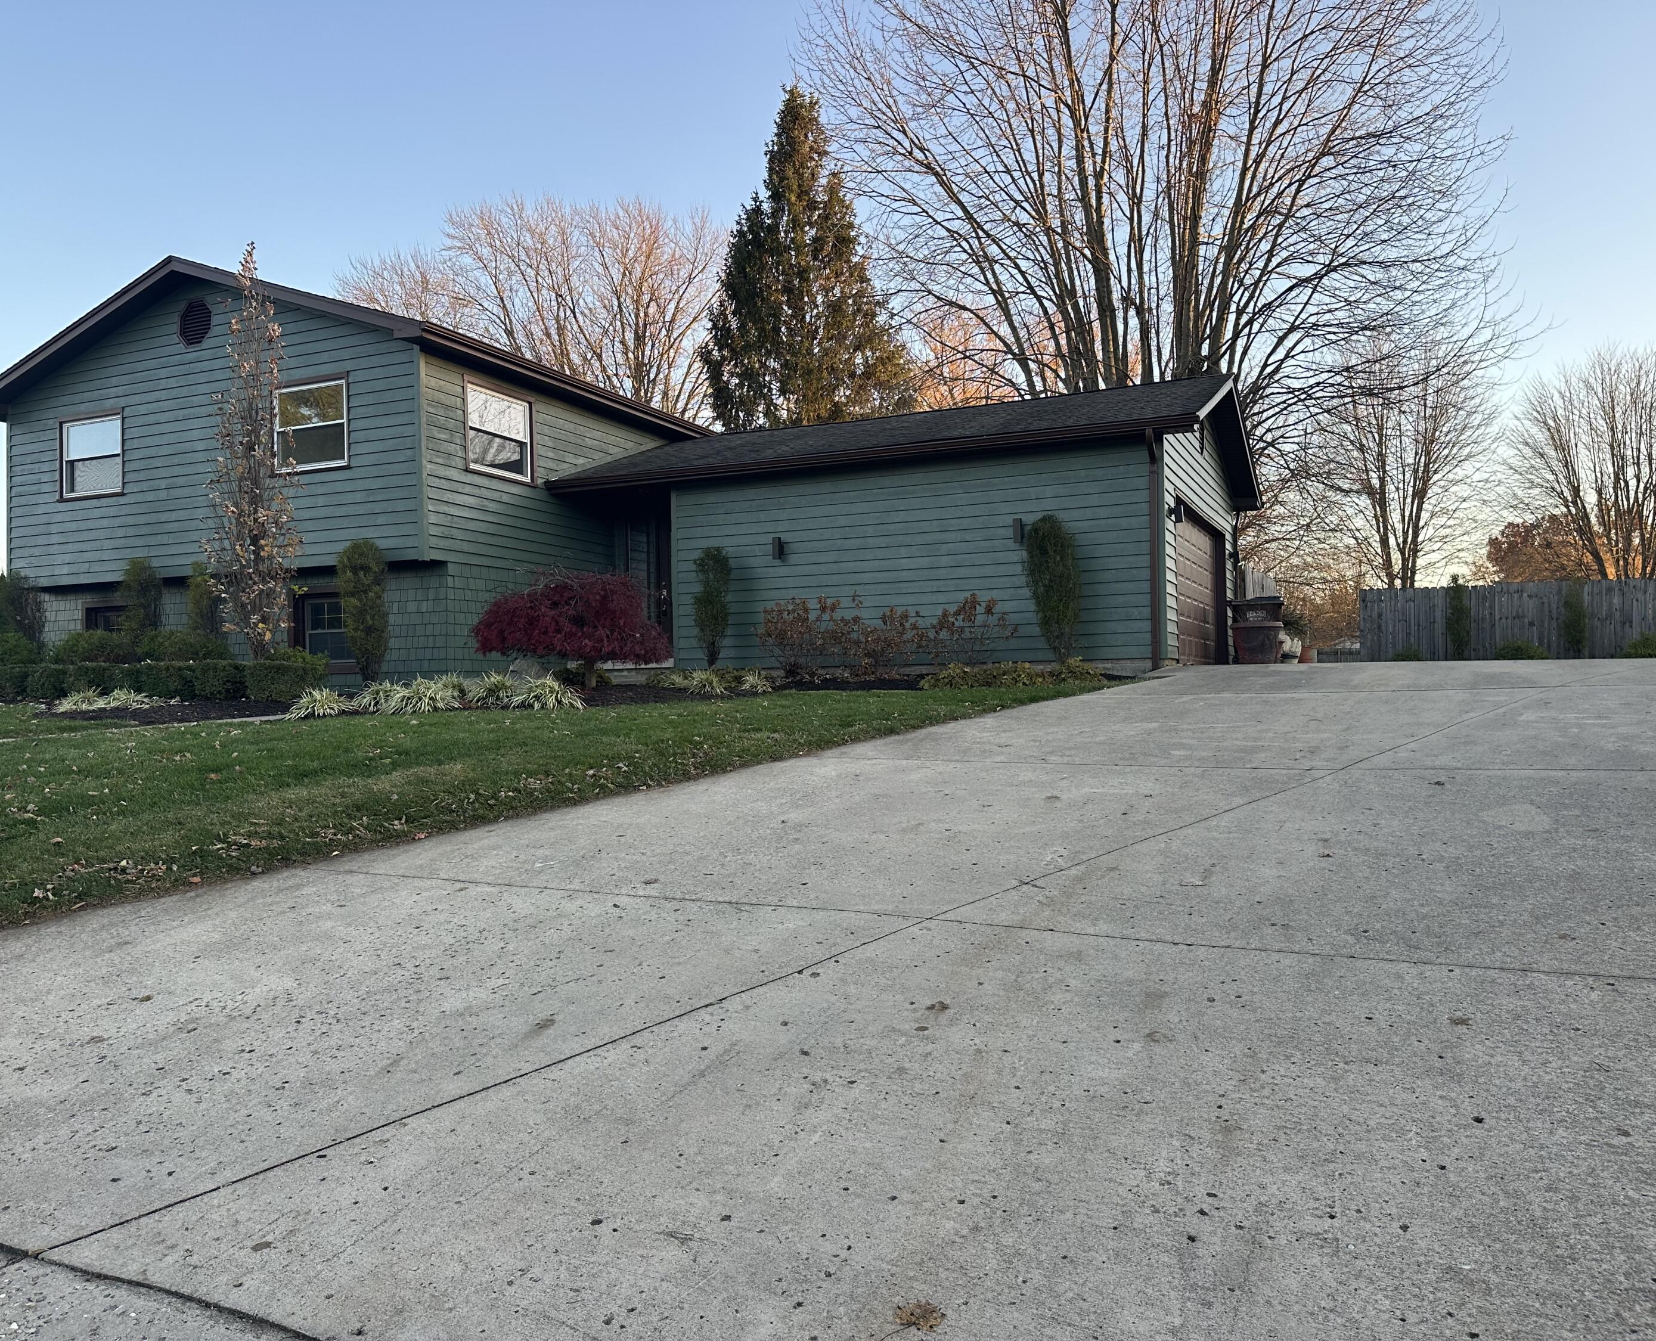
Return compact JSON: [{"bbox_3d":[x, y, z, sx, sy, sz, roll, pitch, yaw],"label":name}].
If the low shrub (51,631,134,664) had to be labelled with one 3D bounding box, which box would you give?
[{"bbox_3d":[-10.441,-0.120,17.600,1.100,0.930,1.000,-1,-1,25],"label":"low shrub"}]

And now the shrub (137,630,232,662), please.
[{"bbox_3d":[-8.717,-0.112,16.800,1.200,0.890,1.050,-1,-1,25],"label":"shrub"}]

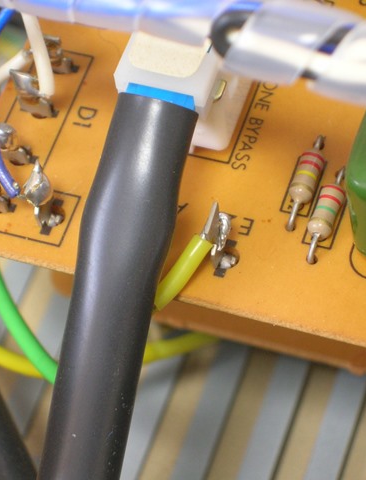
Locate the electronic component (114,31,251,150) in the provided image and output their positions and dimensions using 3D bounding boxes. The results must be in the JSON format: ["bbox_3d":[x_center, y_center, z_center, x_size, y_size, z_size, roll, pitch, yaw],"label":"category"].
[{"bbox_3d":[0.000,-0.016,0.184,0.011,0.009,0.010,14,60,12],"label":"electronic component"}]

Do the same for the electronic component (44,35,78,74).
[{"bbox_3d":[-0.013,-0.019,0.189,0.004,0.005,0.002,14,60,12],"label":"electronic component"}]

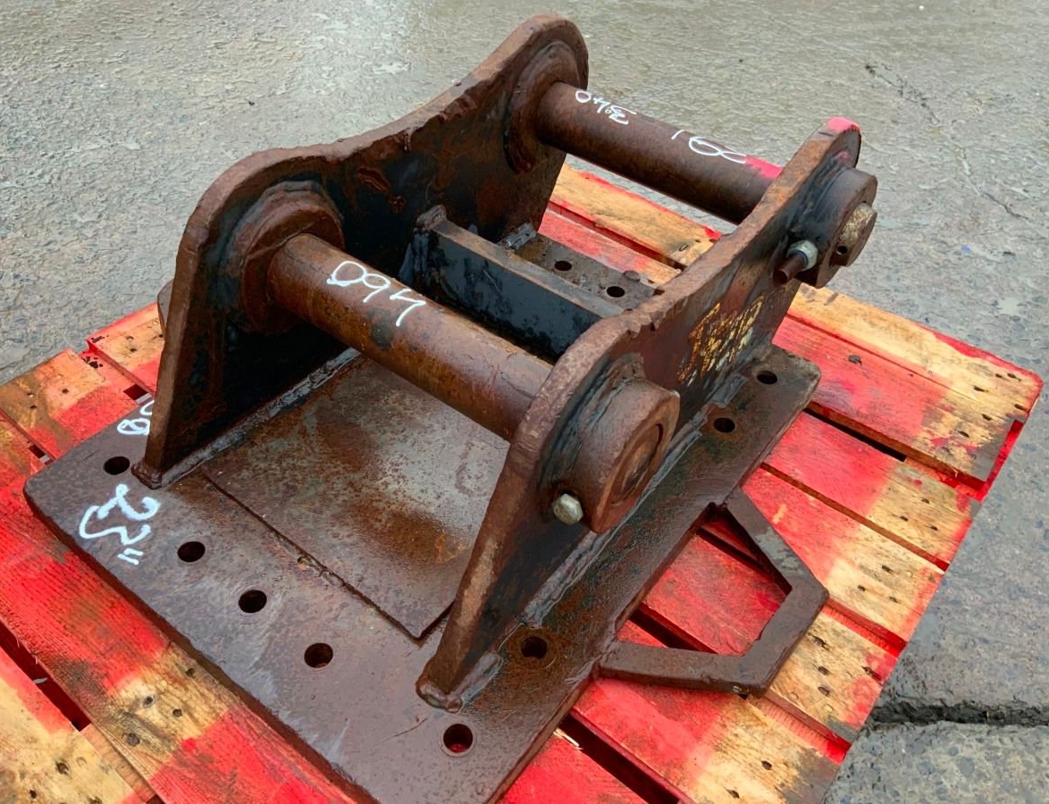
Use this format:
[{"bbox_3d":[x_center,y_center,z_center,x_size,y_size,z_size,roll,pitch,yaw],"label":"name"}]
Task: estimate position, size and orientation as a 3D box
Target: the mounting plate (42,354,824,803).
[{"bbox_3d":[-0.074,0.037,1.048,0.585,0.037,0.746,30,49,24],"label":"mounting plate"}]

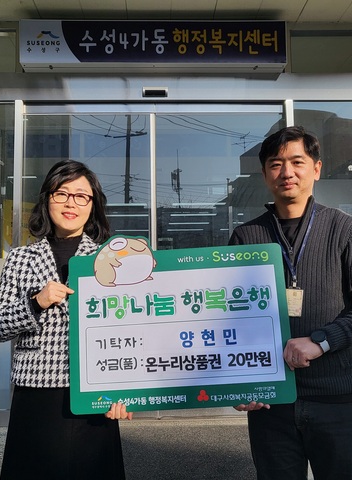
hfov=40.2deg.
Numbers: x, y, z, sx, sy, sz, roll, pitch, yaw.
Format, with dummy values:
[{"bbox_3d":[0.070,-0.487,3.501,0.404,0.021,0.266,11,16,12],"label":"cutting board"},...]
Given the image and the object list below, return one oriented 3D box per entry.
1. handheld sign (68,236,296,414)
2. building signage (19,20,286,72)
[{"bbox_3d":[0.008,0.247,1.534,0.693,0.556,0.015,-4,-12,2],"label":"handheld sign"},{"bbox_3d":[-0.177,-1.616,4.026,2.190,0.367,0.180,-1,-4,-2],"label":"building signage"}]

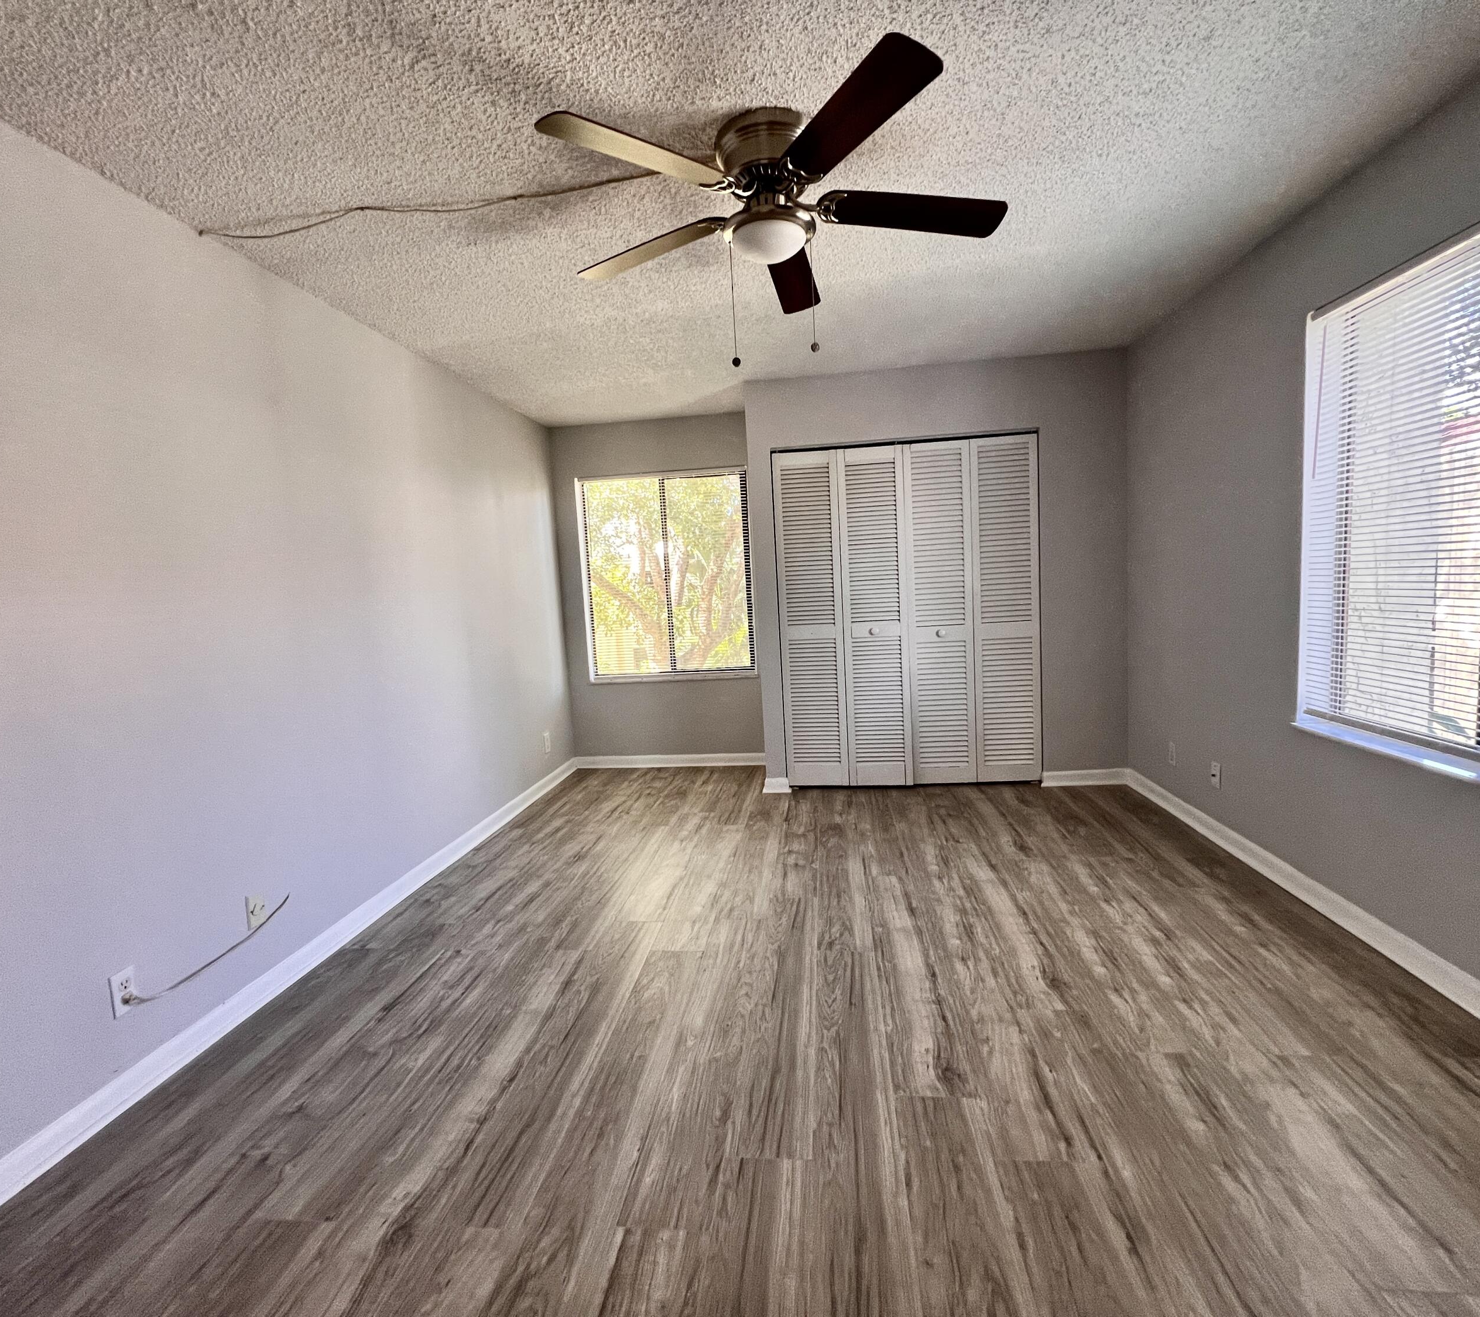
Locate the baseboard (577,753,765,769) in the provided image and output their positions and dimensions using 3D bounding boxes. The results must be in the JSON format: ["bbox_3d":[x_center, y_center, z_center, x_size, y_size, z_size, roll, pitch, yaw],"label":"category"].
[{"bbox_3d":[-0.503,0.748,4.806,1.451,0.088,0.015,-2,6,7],"label":"baseboard"}]

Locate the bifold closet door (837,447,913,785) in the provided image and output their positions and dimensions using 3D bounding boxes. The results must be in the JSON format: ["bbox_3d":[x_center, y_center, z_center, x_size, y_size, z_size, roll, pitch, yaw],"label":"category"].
[{"bbox_3d":[0.815,-0.229,3.950,0.371,2.016,0.030,-2,6,7],"label":"bifold closet door"}]

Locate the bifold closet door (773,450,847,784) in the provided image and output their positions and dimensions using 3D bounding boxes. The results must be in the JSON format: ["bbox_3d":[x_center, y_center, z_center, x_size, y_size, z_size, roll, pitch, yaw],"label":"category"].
[{"bbox_3d":[0.440,-0.213,3.997,0.385,2.016,0.030,-2,6,7],"label":"bifold closet door"}]

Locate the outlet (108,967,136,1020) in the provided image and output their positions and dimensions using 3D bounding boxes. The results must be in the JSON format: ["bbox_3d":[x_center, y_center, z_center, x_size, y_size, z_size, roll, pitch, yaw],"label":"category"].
[{"bbox_3d":[-1.635,0.883,1.756,0.008,0.115,0.067,-2,6,7],"label":"outlet"}]

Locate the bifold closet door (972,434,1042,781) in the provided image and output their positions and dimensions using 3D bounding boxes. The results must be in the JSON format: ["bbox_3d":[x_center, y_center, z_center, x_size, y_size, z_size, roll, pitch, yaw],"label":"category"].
[{"bbox_3d":[1.557,-0.262,3.855,0.368,2.016,0.030,-2,6,7],"label":"bifold closet door"}]

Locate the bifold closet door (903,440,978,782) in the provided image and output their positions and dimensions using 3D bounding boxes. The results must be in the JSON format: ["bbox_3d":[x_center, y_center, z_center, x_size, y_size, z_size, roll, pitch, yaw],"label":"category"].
[{"bbox_3d":[1.187,-0.246,3.902,0.379,2.016,0.030,-2,6,7],"label":"bifold closet door"}]

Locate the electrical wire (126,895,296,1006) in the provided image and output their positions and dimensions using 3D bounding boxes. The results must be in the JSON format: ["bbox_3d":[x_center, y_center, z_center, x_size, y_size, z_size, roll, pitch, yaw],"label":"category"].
[{"bbox_3d":[-1.590,0.887,2.024,0.035,0.069,0.562,-2,6,7],"label":"electrical wire"}]

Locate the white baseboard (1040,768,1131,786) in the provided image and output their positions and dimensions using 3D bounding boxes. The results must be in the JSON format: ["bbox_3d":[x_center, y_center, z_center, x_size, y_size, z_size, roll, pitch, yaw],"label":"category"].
[{"bbox_3d":[2.028,0.703,3.879,0.478,0.088,0.015,-2,6,7],"label":"white baseboard"}]

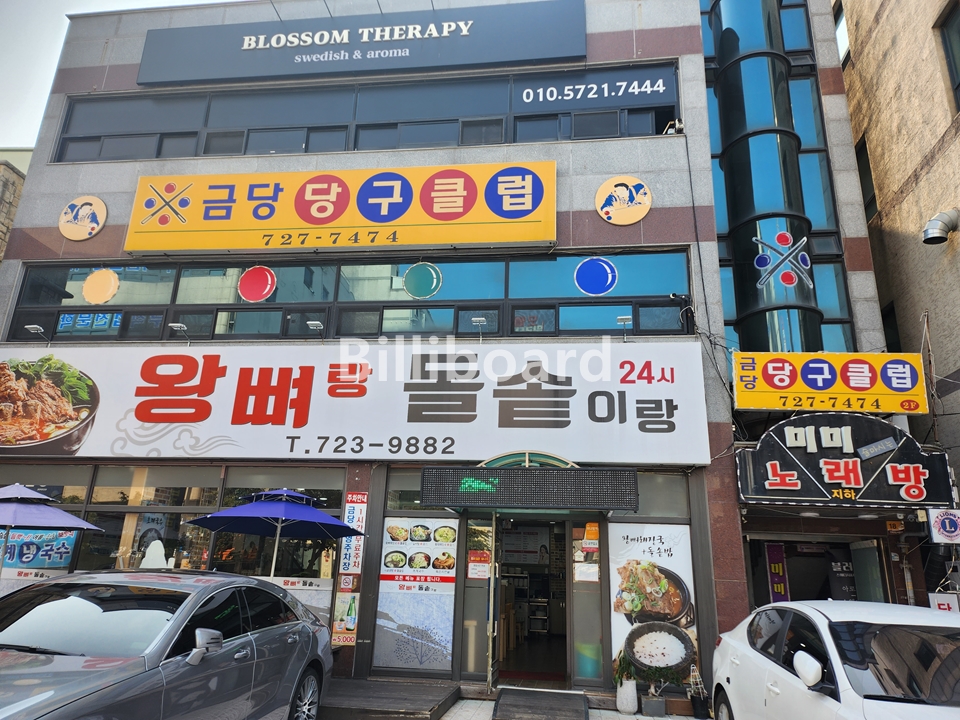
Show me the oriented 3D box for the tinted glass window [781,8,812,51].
[{"bbox_3d":[5.733,-6.019,12.122,0.494,0.945,0.080,0,-18,7],"label":"tinted glass window"}]

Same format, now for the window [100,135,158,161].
[{"bbox_3d":[-6.167,-3.732,11.724,1.073,0.507,0.070,0,-18,7],"label":"window"}]

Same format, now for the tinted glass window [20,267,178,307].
[{"bbox_3d":[-6.267,-1.220,10.923,2.726,0.726,0.080,0,-18,7],"label":"tinted glass window"}]

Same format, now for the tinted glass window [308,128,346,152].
[{"bbox_3d":[-2.592,-3.709,11.246,0.639,0.397,0.060,0,-17,7],"label":"tinted glass window"}]

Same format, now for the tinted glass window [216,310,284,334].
[{"bbox_3d":[-3.335,-0.542,9.606,1.000,0.375,0.080,0,-16,7],"label":"tinted glass window"}]

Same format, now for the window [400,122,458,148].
[{"bbox_3d":[-0.855,-3.724,11.040,0.999,0.478,0.050,0,-17,7],"label":"window"}]

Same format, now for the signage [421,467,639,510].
[{"bbox_3d":[0.600,1.603,8.314,2.681,0.488,0.120,0,-18,7],"label":"signage"}]

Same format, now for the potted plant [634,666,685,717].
[{"bbox_3d":[2.097,3.874,7.796,0.500,0.460,0.400,0,-18,7],"label":"potted plant"}]

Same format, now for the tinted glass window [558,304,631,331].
[{"bbox_3d":[1.689,-0.624,9.765,1.067,0.400,0.050,0,-17,7],"label":"tinted glass window"}]

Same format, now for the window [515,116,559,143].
[{"bbox_3d":[0.935,-3.747,10.819,0.675,0.414,0.060,0,-17,7],"label":"window"}]

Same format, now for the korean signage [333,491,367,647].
[{"bbox_3d":[-1.739,2.785,8.969,0.304,1.971,0.030,0,-17,7],"label":"korean signage"}]

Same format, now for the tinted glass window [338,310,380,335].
[{"bbox_3d":[-1.701,-0.531,9.401,0.593,0.359,0.080,0,-16,7],"label":"tinted glass window"}]

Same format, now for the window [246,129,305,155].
[{"bbox_3d":[-3.201,-3.431,10.448,0.963,0.453,0.080,0,-16,7],"label":"window"}]

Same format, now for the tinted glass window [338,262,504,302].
[{"bbox_3d":[-0.898,-1.194,10.237,2.585,0.635,0.080,0,-18,7],"label":"tinted glass window"}]

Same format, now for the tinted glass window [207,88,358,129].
[{"bbox_3d":[-3.576,-4.507,11.913,2.671,0.669,0.050,0,-18,7],"label":"tinted glass window"}]

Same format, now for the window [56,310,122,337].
[{"bbox_3d":[-5.821,-0.537,9.910,1.010,0.394,0.080,0,-16,7],"label":"window"}]

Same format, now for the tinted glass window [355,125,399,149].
[{"bbox_3d":[-1.577,-3.424,10.246,0.660,0.441,0.080,0,-16,7],"label":"tinted glass window"}]

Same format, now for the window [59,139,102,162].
[{"bbox_3d":[-7.090,-3.719,11.813,0.717,0.476,0.050,0,-17,7],"label":"window"}]

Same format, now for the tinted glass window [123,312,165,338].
[{"bbox_3d":[-5.339,-0.550,10.591,0.708,0.436,0.050,0,-17,7],"label":"tinted glass window"}]

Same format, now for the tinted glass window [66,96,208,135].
[{"bbox_3d":[-6.134,-4.372,11.901,2.653,0.726,0.050,0,-17,7],"label":"tinted glass window"}]

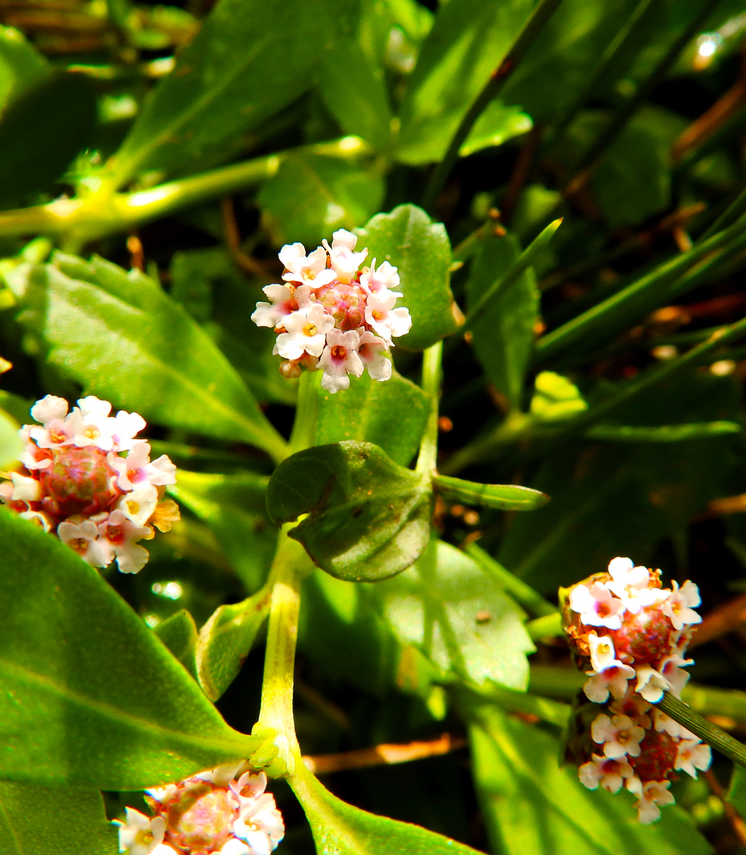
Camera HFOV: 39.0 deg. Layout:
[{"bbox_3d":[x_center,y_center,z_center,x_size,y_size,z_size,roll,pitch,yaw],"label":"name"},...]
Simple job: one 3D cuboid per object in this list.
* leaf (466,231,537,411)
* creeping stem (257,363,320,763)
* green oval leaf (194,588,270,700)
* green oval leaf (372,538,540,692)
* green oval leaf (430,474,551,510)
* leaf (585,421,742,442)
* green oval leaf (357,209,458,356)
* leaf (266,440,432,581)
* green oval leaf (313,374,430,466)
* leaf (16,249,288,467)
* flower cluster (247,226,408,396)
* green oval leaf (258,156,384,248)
[{"bbox_3d":[0.013,-0.011,0.104,0.007,0.003,0.018,-3,80,-7],"label":"leaf"},{"bbox_3d":[-0.006,0.011,0.087,0.004,0.003,0.033,0,67,0],"label":"creeping stem"},{"bbox_3d":[-0.011,0.018,0.086,0.004,0.003,0.010,35,77,-17],"label":"green oval leaf"},{"bbox_3d":[0.009,0.021,0.119,0.021,0.003,0.013,41,70,18],"label":"green oval leaf"},{"bbox_3d":[0.010,0.005,0.086,0.010,0.002,0.003,8,31,19],"label":"green oval leaf"},{"bbox_3d":[0.028,0.000,0.101,0.014,0.002,0.004,-1,22,8],"label":"leaf"},{"bbox_3d":[0.003,-0.013,0.089,0.008,0.003,0.013,-5,80,-7],"label":"green oval leaf"},{"bbox_3d":[-0.002,0.008,0.104,0.016,0.004,0.013,-11,66,-2],"label":"leaf"},{"bbox_3d":[0.000,-0.001,0.113,0.013,0.003,0.015,-1,66,-4],"label":"green oval leaf"},{"bbox_3d":[-0.019,-0.006,0.096,0.030,0.003,0.013,36,69,12],"label":"leaf"},{"bbox_3d":[-0.004,-0.012,0.107,0.015,0.011,0.015,2,69,-6],"label":"flower cluster"},{"bbox_3d":[-0.005,-0.024,0.111,0.011,0.003,0.011,-27,78,-15],"label":"green oval leaf"}]

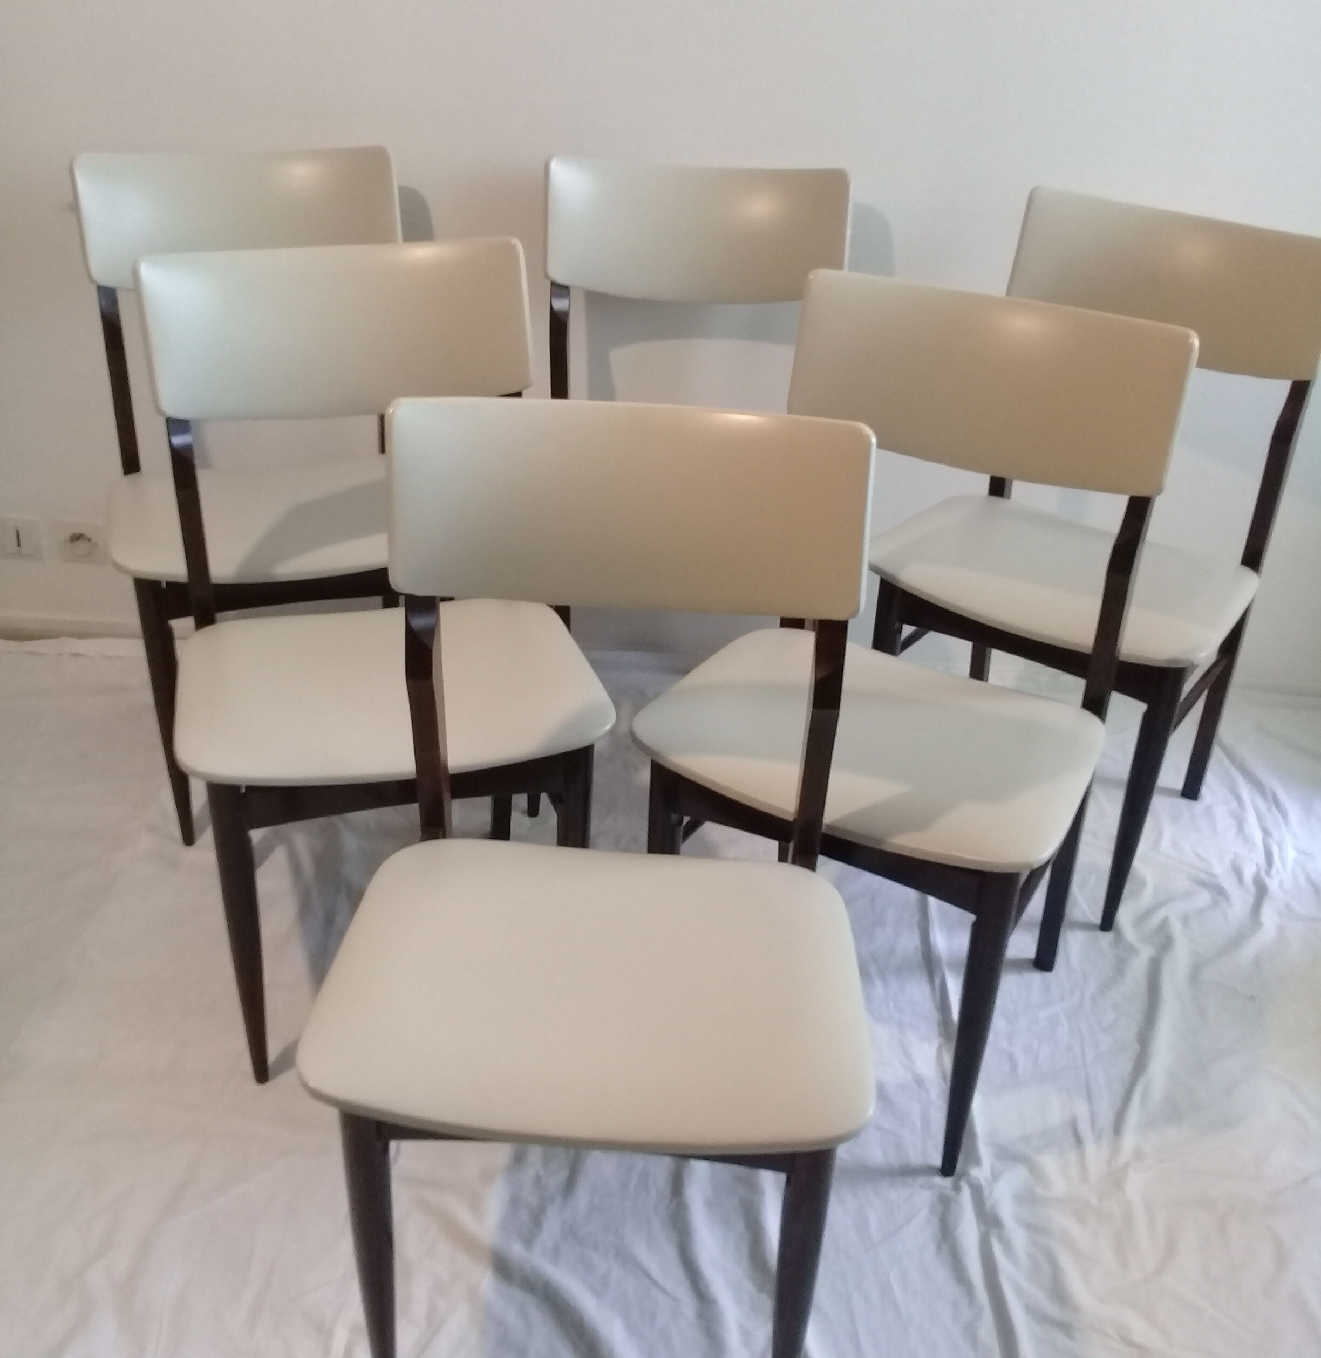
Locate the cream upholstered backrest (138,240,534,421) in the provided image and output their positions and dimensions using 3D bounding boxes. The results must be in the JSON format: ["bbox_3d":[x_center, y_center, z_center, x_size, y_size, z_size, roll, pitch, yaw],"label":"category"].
[{"bbox_3d":[-0.347,-0.386,1.715,0.405,0.170,0.087,-6,20,-15],"label":"cream upholstered backrest"}]

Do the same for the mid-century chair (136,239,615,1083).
[{"bbox_3d":[-0.304,-0.011,1.714,0.423,0.823,0.487,-6,32,-15],"label":"mid-century chair"}]

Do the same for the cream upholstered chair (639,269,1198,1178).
[{"bbox_3d":[0.258,0.041,1.720,0.440,0.853,0.472,16,33,22],"label":"cream upholstered chair"}]

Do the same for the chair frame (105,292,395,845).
[{"bbox_3d":[-0.505,-0.174,2.116,0.379,0.676,0.441,-7,32,-16],"label":"chair frame"}]

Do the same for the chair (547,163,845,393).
[{"bbox_3d":[0.024,-0.233,2.111,0.423,0.823,0.487,4,31,2],"label":"chair"}]

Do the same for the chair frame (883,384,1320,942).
[{"bbox_3d":[0.529,-0.086,2.044,0.379,0.676,0.441,19,34,25],"label":"chair frame"}]

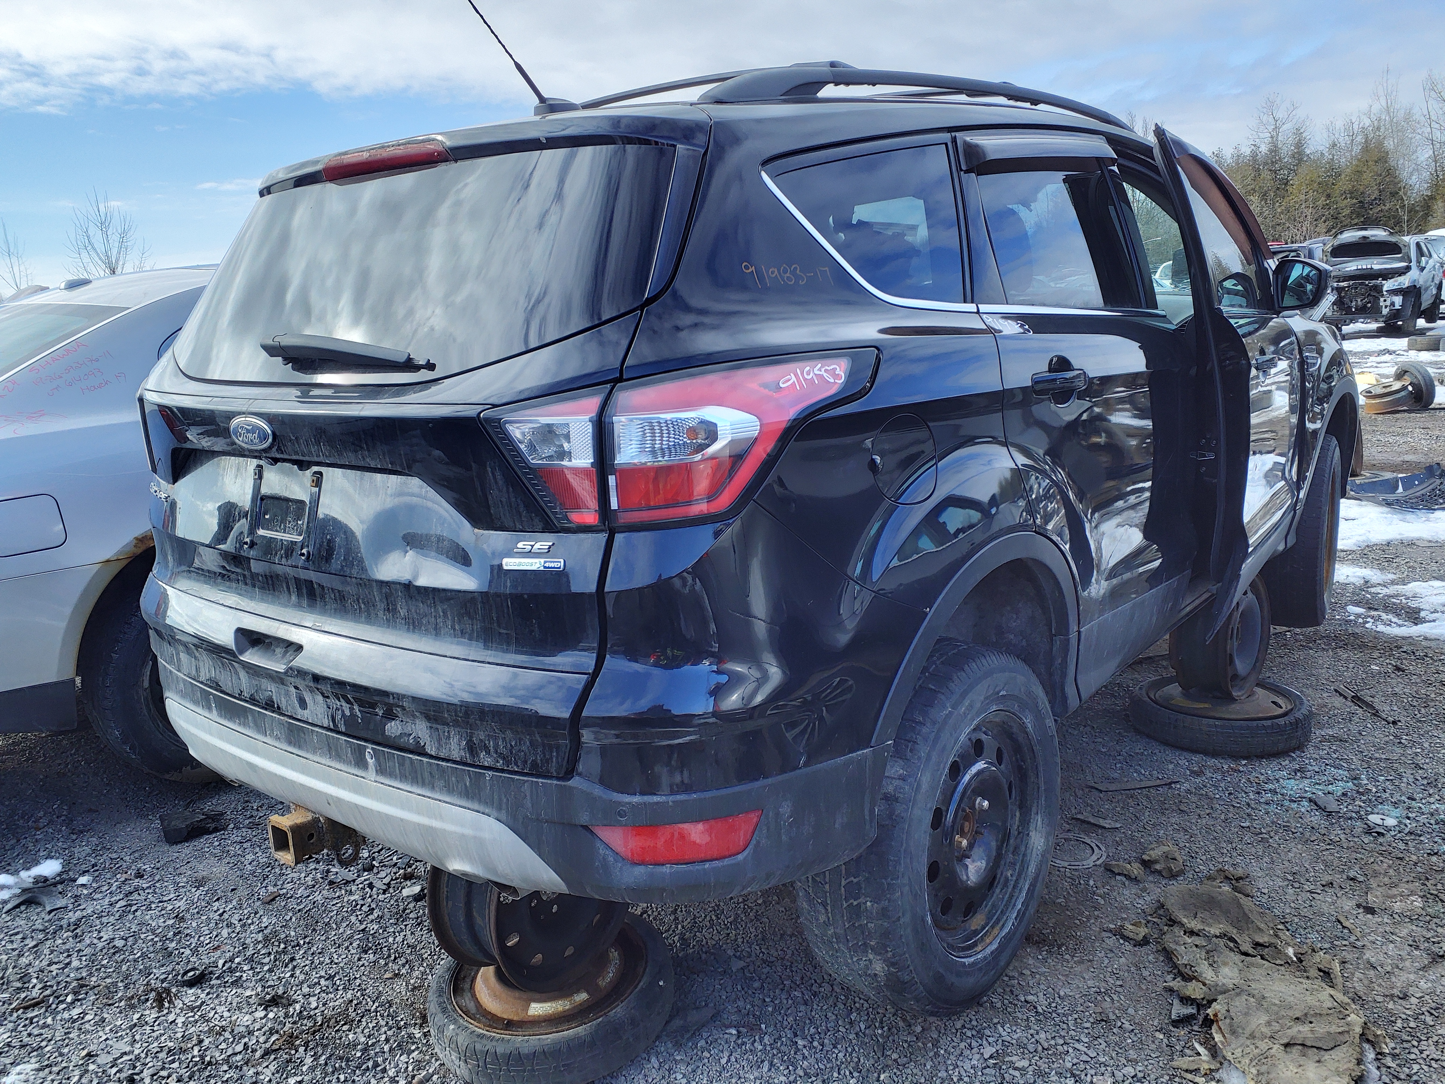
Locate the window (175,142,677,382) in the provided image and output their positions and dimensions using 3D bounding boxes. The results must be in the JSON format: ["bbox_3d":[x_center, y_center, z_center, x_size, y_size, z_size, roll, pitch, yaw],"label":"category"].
[{"bbox_3d":[-0.620,-0.449,1.855,1.270,0.460,0.130,8,-17,39],"label":"window"}]

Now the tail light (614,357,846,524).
[{"bbox_3d":[0.039,-0.145,1.508,0.180,0.210,0.390,7,17,40],"label":"tail light"}]

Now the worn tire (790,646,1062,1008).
[{"bbox_3d":[0.417,0.540,2.110,0.240,0.690,0.690,3,14,41],"label":"worn tire"}]

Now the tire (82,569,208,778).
[{"bbox_3d":[-1.690,0.440,3.530,0.220,0.660,0.660,3,14,41],"label":"tire"}]

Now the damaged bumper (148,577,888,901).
[{"bbox_3d":[-0.598,0.226,2.006,1.820,0.460,0.560,8,18,39],"label":"damaged bumper"}]

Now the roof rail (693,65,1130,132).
[{"bbox_3d":[0.550,-0.963,2.370,0.070,0.100,1.880,7,19,40],"label":"roof rail"}]

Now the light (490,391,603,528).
[{"bbox_3d":[-0.226,-0.116,1.494,0.200,0.195,0.120,5,16,31],"label":"light"}]

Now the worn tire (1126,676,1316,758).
[{"bbox_3d":[1.554,0.539,3.400,0.515,0.120,0.515,-4,11,-11],"label":"worn tire"}]

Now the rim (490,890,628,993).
[{"bbox_3d":[-0.380,0.695,2.225,0.180,0.400,0.400,7,16,37],"label":"rim"}]

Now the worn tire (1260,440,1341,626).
[{"bbox_3d":[2.130,-0.045,4.000,0.240,0.690,0.690,5,16,35],"label":"worn tire"}]

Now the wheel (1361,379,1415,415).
[{"bbox_3d":[6.199,-1.357,10.100,0.420,0.165,0.420,-13,12,32],"label":"wheel"}]

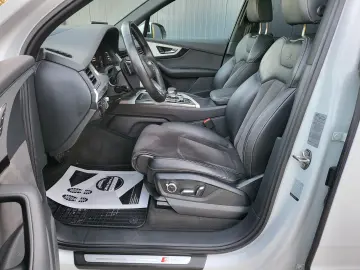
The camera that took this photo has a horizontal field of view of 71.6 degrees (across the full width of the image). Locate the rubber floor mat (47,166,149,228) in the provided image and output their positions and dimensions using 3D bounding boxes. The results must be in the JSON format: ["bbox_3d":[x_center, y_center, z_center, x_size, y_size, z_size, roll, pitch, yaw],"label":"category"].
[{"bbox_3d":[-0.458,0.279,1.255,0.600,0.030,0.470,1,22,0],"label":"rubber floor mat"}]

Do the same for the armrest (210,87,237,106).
[{"bbox_3d":[0.351,-0.227,1.522,0.320,0.067,0.280,1,22,0],"label":"armrest"}]

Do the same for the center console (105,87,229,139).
[{"bbox_3d":[0.058,-0.104,1.575,1.010,0.315,0.320,1,22,0],"label":"center console"}]

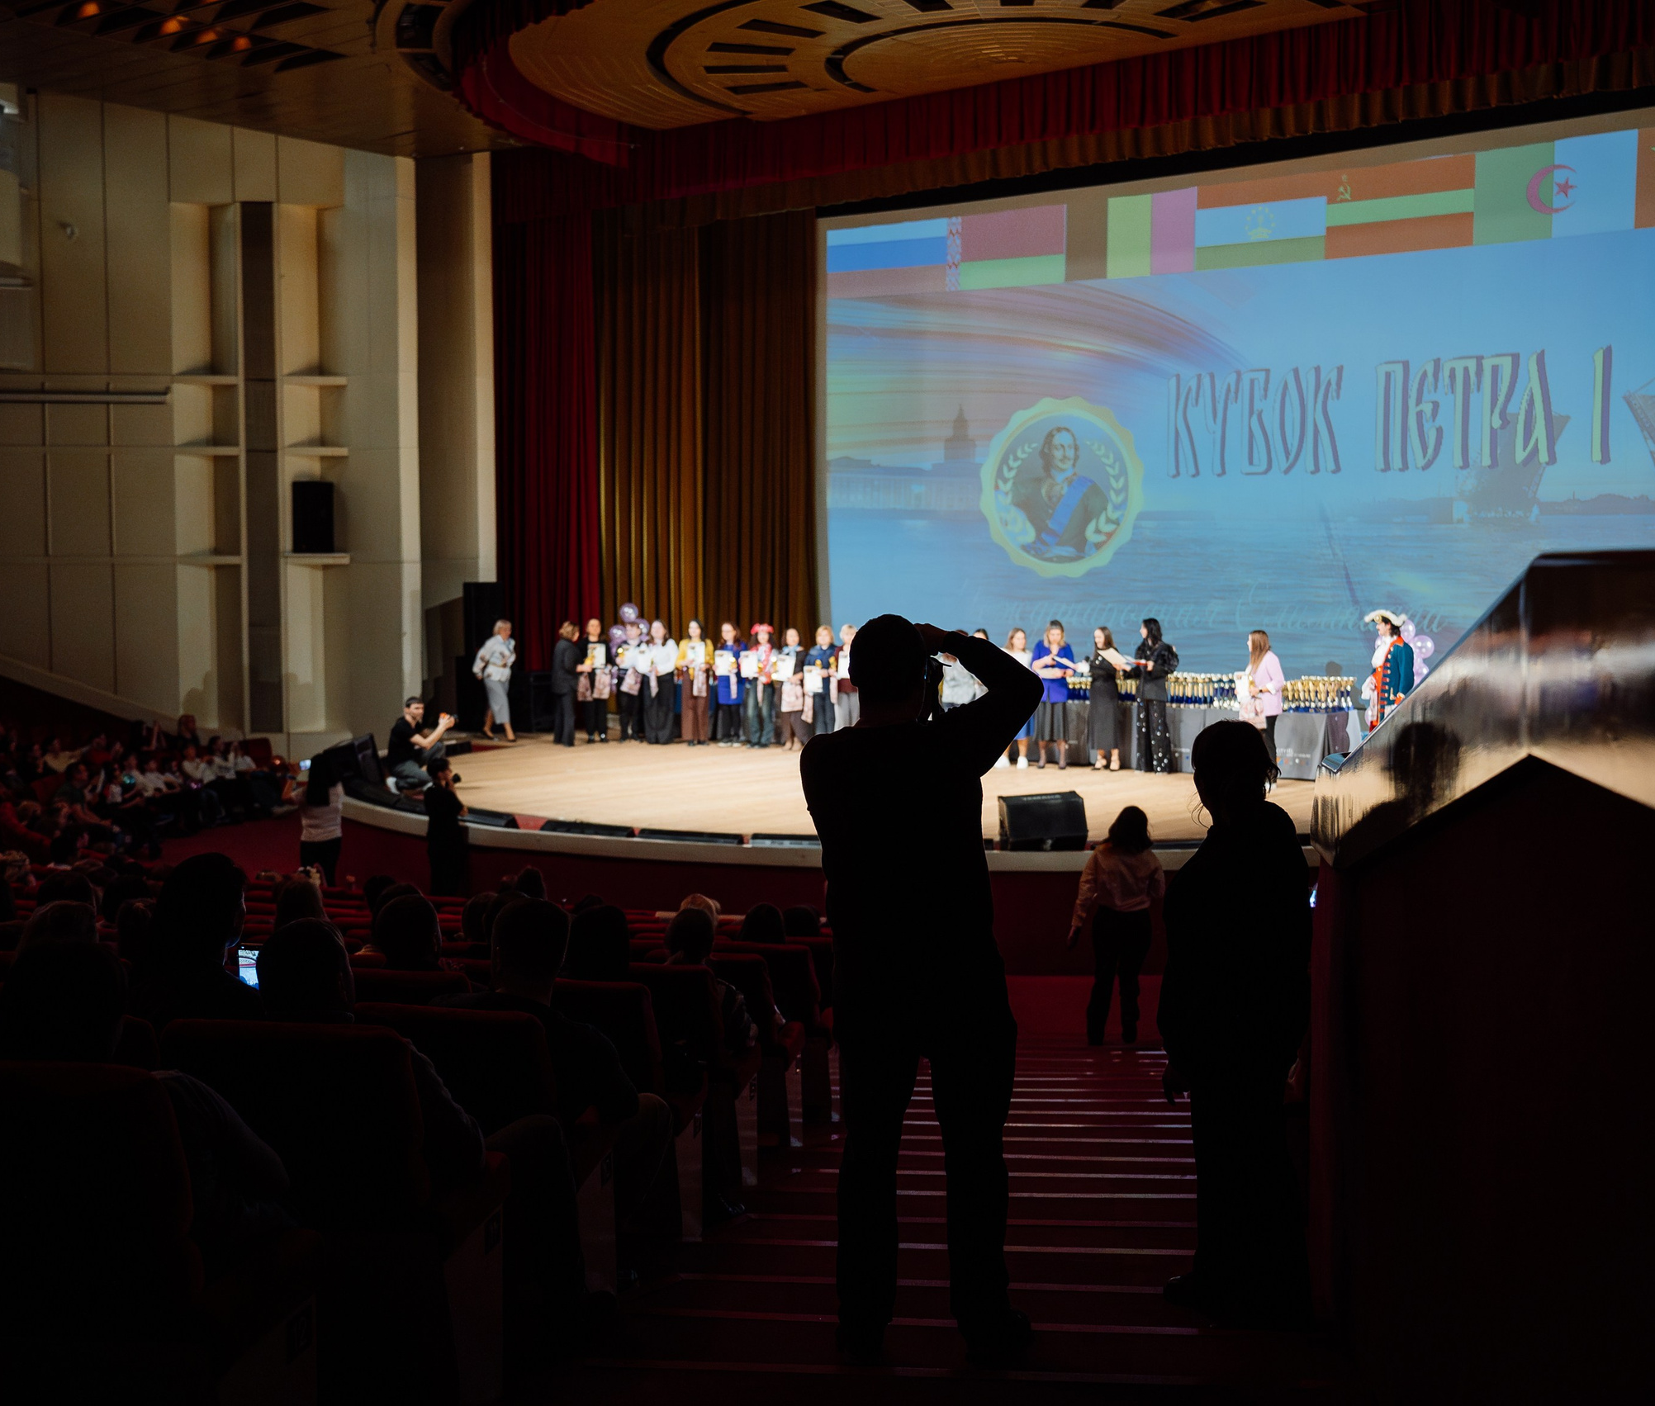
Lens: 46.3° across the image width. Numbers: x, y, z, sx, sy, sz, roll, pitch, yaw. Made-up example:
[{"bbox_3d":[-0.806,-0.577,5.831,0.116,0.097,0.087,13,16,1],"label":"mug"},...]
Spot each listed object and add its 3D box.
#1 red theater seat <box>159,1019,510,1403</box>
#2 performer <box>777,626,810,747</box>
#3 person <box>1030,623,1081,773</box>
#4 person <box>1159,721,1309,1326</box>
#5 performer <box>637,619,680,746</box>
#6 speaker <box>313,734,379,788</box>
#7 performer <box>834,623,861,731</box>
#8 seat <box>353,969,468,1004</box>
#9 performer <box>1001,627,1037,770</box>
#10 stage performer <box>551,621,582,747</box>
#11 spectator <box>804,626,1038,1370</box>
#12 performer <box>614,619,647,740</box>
[{"bbox_3d":[-1.108,1.132,4.510,0.620,0.940,0.660,1,4,9],"label":"red theater seat"},{"bbox_3d":[-0.451,-0.176,25.038,0.460,1.570,0.360,2,4,23],"label":"performer"},{"bbox_3d":[2.582,-0.094,22.014,0.520,1.687,0.420,1,4,12],"label":"person"},{"bbox_3d":[1.109,0.873,5.285,0.440,1.650,0.360,-3,5,-42],"label":"person"},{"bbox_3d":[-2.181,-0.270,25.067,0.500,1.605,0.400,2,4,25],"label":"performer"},{"bbox_3d":[-5.000,0.583,20.179,0.540,0.540,0.520,2,4,25],"label":"speaker"},{"bbox_3d":[0.286,-0.179,23.983,0.460,1.583,0.380,2,4,24],"label":"performer"},{"bbox_3d":[-1.417,1.329,6.697,0.590,0.940,0.660,1,4,10],"label":"seat"},{"bbox_3d":[2.225,-0.060,22.467,0.500,1.630,0.360,1,4,12],"label":"performer"},{"bbox_3d":[-3.419,-0.255,25.304,0.450,1.630,0.460,-2,4,-31],"label":"stage performer"},{"bbox_3d":[0.214,0.679,4.535,0.570,1.772,0.500,1,4,13],"label":"spectator"},{"bbox_3d":[-2.634,-0.286,25.973,0.480,1.610,0.380,1,4,12],"label":"performer"}]

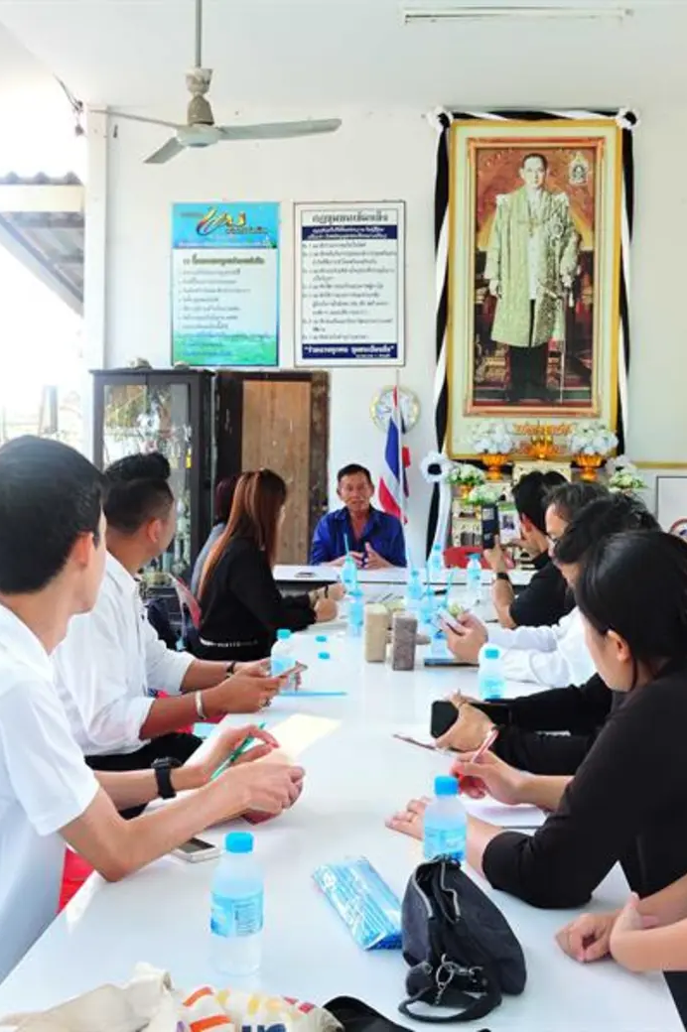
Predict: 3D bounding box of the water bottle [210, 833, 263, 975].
[{"bbox_3d":[-0.123,0.445,1.548,0.059,0.157,0.059,0,3,0],"label":"water bottle"}]

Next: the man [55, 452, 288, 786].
[{"bbox_3d":[-0.409,0.520,3.038,0.610,1.320,0.480,0,3,0],"label":"man"}]

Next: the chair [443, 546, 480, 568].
[{"bbox_3d":[0.644,0.575,6.445,0.450,0.829,0.480,1,3,5],"label":"chair"}]

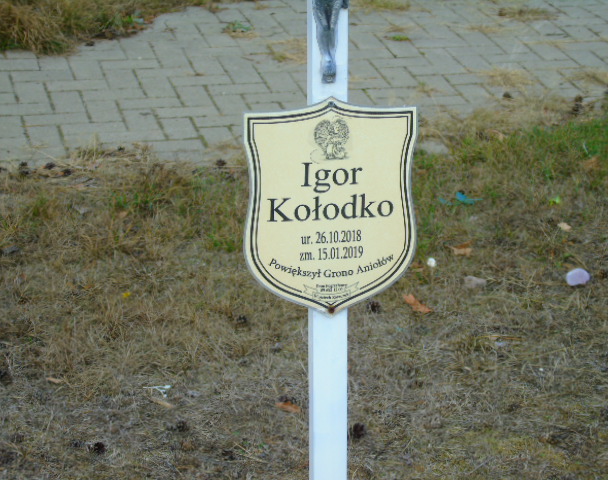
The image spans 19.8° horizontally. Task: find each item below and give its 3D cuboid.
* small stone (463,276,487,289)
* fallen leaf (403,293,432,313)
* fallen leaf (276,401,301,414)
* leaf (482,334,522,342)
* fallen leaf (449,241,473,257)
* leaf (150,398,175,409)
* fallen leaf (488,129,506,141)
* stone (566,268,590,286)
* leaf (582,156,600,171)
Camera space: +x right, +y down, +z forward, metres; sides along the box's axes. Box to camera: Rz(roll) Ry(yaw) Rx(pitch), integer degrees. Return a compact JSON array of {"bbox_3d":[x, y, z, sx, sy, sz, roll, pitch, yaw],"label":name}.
[{"bbox_3d":[0.410,0.102,4.177,0.056,0.022,0.038,1,23,0],"label":"small stone"},{"bbox_3d":[0.265,0.146,4.060,0.039,0.014,0.088,-15,28,-33],"label":"fallen leaf"},{"bbox_3d":[-0.032,0.344,3.567,0.055,0.015,0.029,11,25,22],"label":"fallen leaf"},{"bbox_3d":[0.446,0.221,3.901,0.090,0.010,0.017,5,23,8],"label":"leaf"},{"bbox_3d":[0.392,0.021,4.350,0.062,0.025,0.048,1,23,0],"label":"fallen leaf"},{"bbox_3d":[-0.291,0.336,3.572,0.060,0.009,0.015,16,27,31],"label":"leaf"},{"bbox_3d":[0.570,-0.311,5.118,0.055,0.020,0.040,18,28,35],"label":"fallen leaf"},{"bbox_3d":[0.664,0.091,4.208,0.057,0.035,0.048,1,23,0],"label":"stone"},{"bbox_3d":[0.812,-0.216,4.911,0.052,0.022,0.050,1,23,0],"label":"leaf"}]

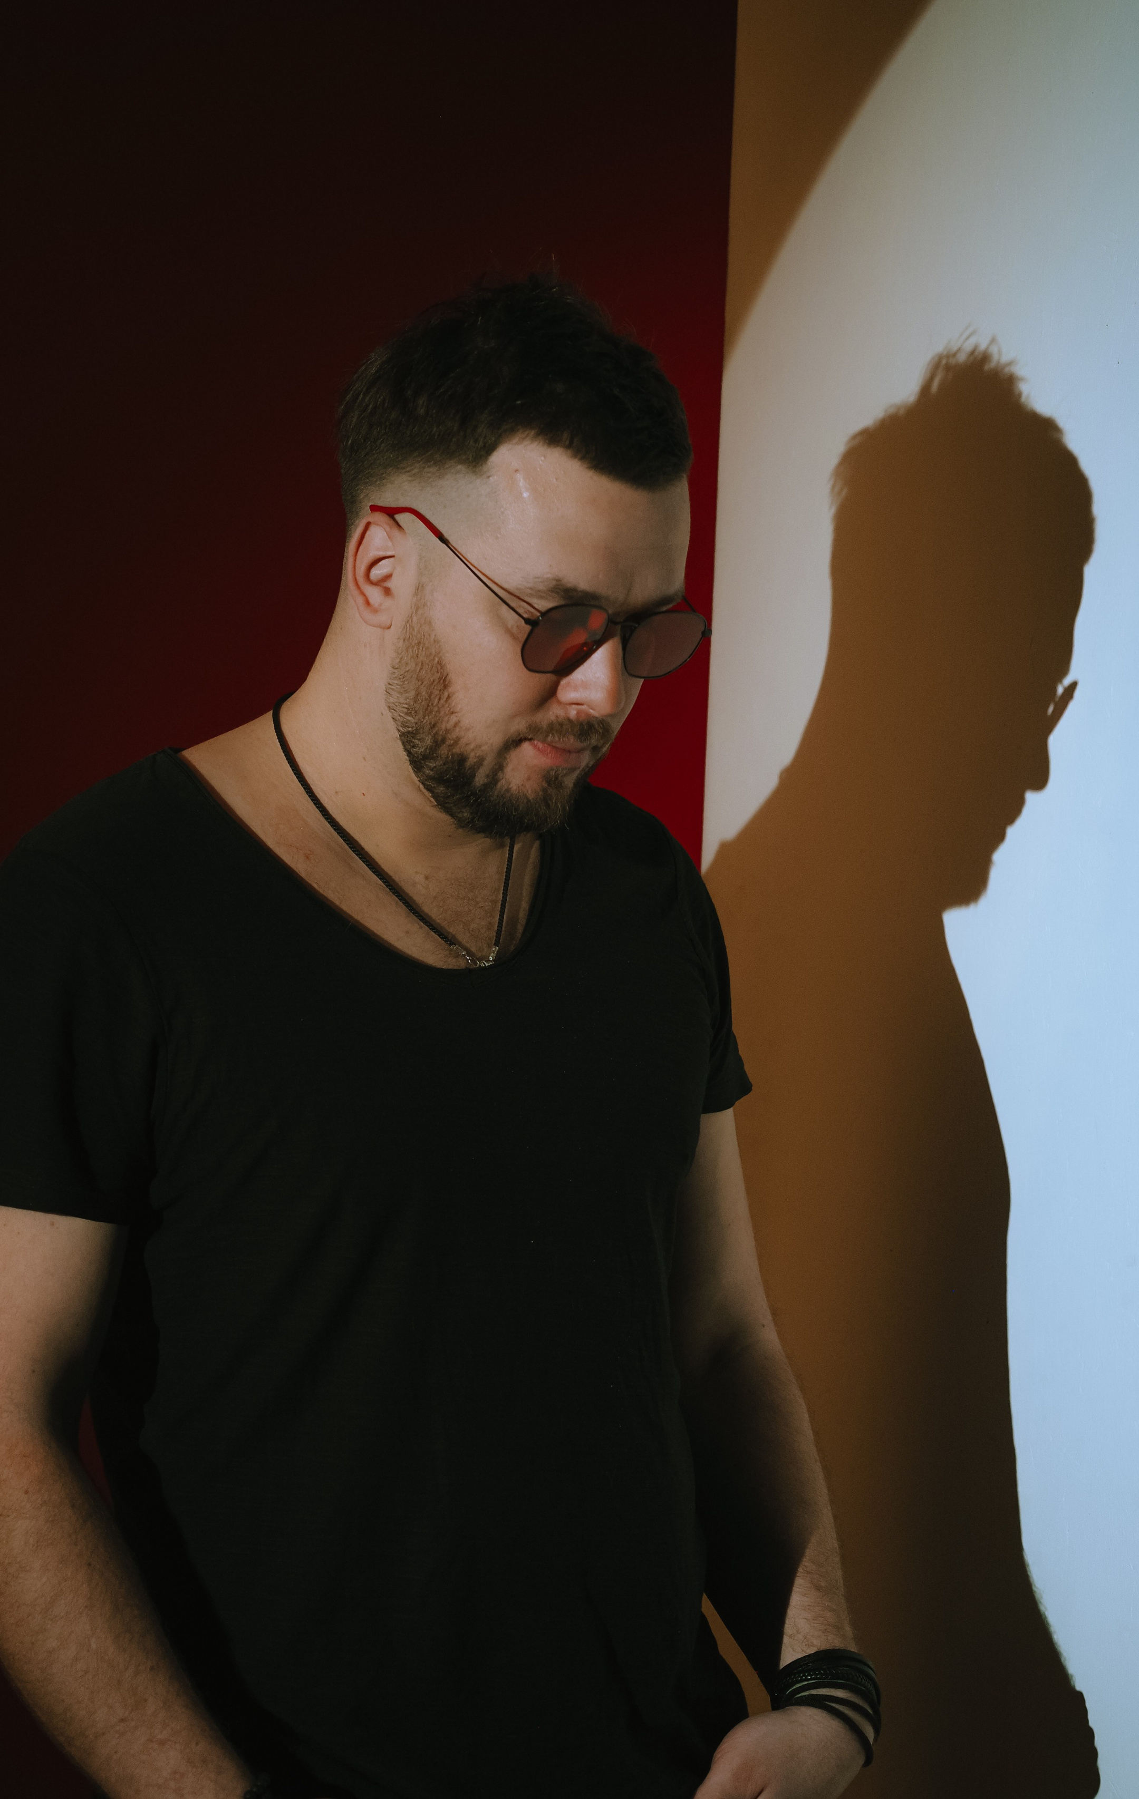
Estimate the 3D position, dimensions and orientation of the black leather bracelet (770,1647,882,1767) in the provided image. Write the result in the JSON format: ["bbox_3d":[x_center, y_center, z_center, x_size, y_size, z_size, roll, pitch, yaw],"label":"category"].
[{"bbox_3d":[0.136,0.434,2.230,0.065,0.045,0.060,5,-24,2],"label":"black leather bracelet"}]

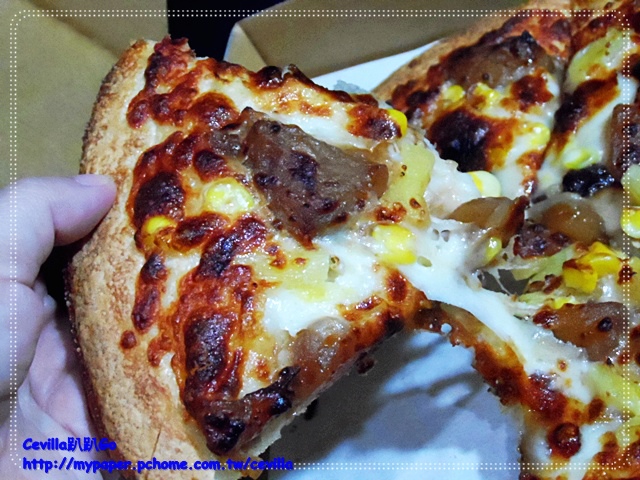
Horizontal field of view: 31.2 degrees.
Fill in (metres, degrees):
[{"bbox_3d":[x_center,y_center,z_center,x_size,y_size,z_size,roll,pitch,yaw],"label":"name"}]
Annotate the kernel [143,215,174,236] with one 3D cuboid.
[{"bbox_3d":[-0.038,-0.003,0.270,0.008,0.005,0.007,-13,52,-6],"label":"kernel"}]

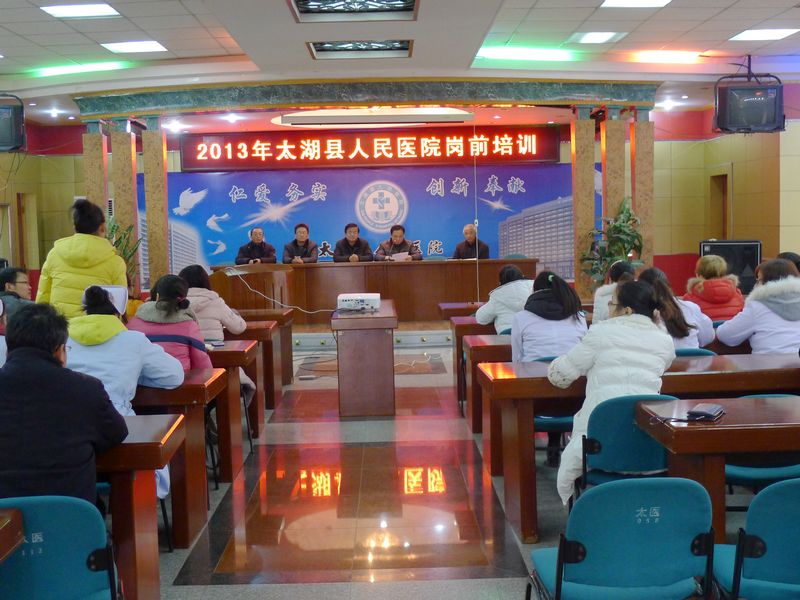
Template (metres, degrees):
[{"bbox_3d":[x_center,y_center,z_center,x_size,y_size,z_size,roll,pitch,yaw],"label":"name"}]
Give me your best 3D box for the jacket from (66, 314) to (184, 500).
[{"bbox_3d":[-1.159,0.455,4.292,0.490,0.770,0.460,-1,5,-1],"label":"jacket"}]

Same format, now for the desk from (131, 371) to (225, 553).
[{"bbox_3d":[-1.655,0.767,4.688,1.600,0.757,0.480,-1,5,-1],"label":"desk"}]

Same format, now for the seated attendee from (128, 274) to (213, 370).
[{"bbox_3d":[-1.195,0.464,5.442,0.520,1.220,0.750,-1,5,-1],"label":"seated attendee"}]

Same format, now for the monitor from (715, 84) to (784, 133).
[{"bbox_3d":[3.933,-2.152,11.200,0.710,0.530,0.500,-1,9,7],"label":"monitor"}]

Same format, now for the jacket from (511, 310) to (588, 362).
[{"bbox_3d":[0.822,0.303,5.453,0.440,0.530,0.560,-1,5,-1],"label":"jacket"}]

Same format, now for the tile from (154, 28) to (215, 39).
[{"bbox_3d":[-2.120,-2.560,9.571,0.600,0.020,0.600,-1,5,-1],"label":"tile"}]

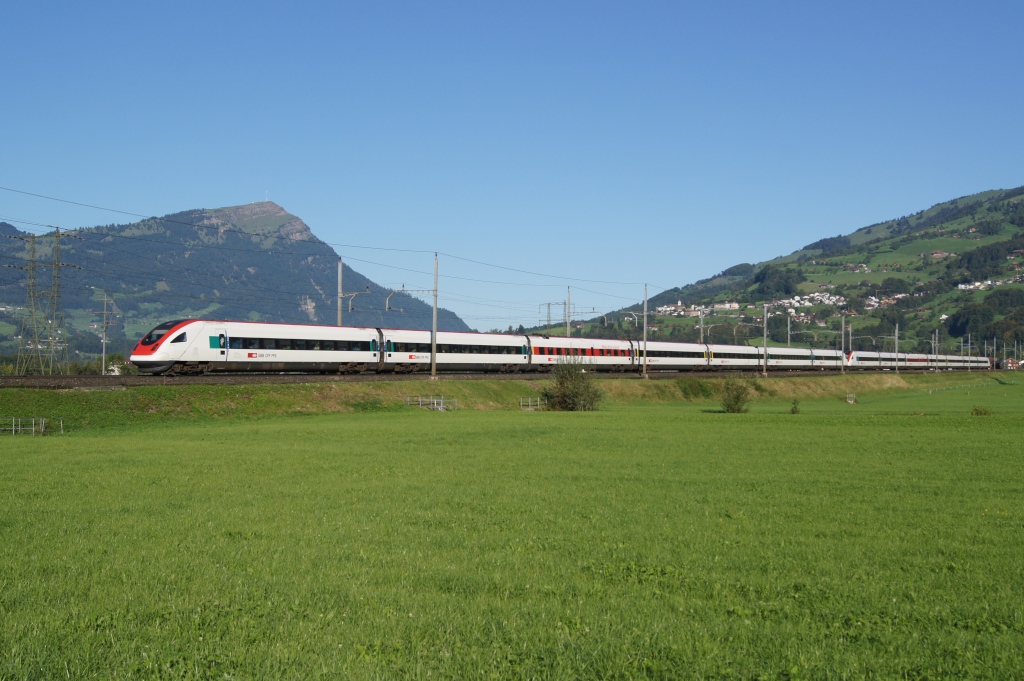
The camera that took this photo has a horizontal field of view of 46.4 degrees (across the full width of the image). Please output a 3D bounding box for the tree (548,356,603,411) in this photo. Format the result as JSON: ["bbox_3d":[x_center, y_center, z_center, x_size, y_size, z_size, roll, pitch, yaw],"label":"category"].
[{"bbox_3d":[5.878,3.980,110.500,4.800,5.000,4.600,1,-1,0],"label":"tree"}]

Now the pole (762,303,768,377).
[{"bbox_3d":[41.199,0.081,194.000,0.380,11.700,0.380,0,-1,30],"label":"pole"}]

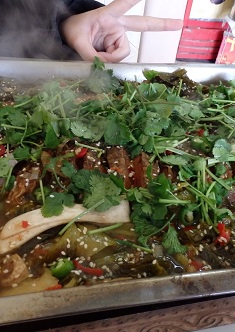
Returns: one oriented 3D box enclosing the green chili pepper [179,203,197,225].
[{"bbox_3d":[0.057,0.039,0.258,0.015,0.006,0.015,-4,73,-10],"label":"green chili pepper"}]

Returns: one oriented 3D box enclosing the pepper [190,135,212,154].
[{"bbox_3d":[0.081,-0.021,0.310,0.018,0.010,0.012,26,43,19],"label":"pepper"}]

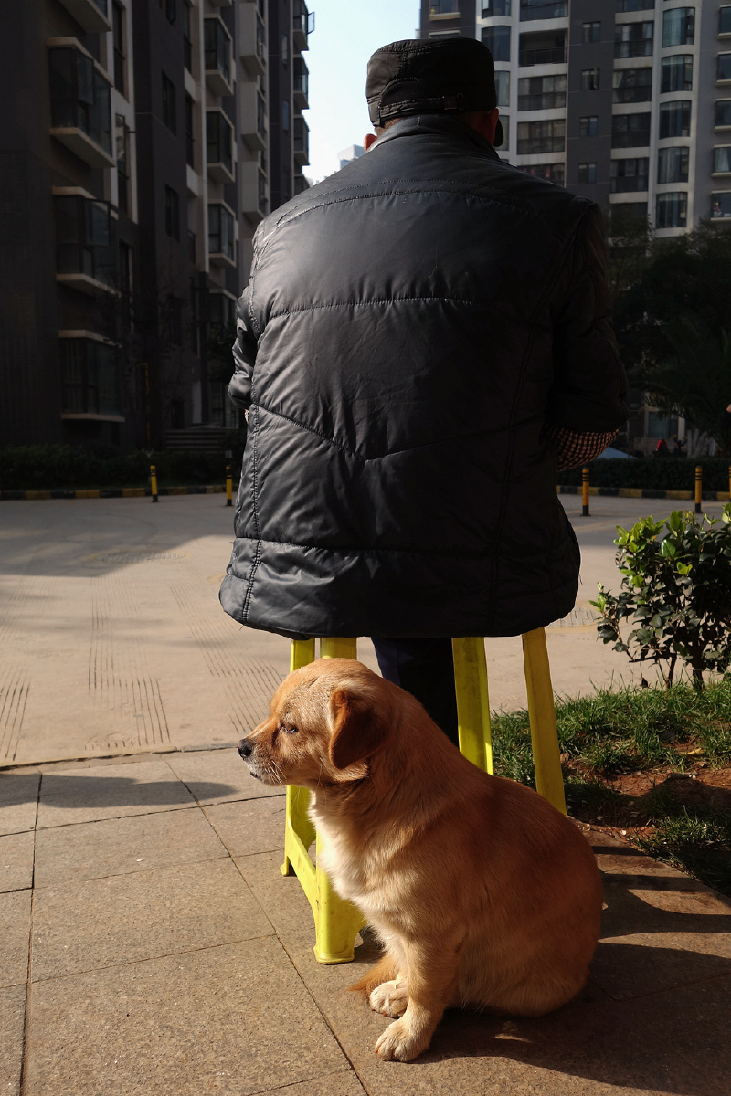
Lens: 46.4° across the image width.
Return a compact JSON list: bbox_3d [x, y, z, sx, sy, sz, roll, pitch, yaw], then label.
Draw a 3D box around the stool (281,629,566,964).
[{"bbox_3d":[0.077,0.309,1.316,0.385,0.460,0.320,-2,0,-14],"label":"stool"}]

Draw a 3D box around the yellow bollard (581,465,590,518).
[{"bbox_3d":[3.146,-0.804,12.200,0.096,0.710,0.096,0,6,0],"label":"yellow bollard"}]

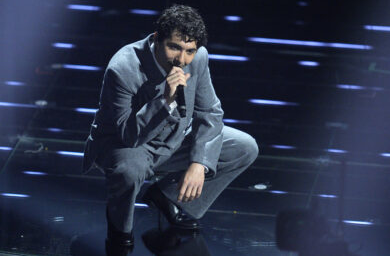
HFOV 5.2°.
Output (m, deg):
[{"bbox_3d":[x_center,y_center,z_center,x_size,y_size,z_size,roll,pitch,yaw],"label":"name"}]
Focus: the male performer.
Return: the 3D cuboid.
[{"bbox_3d":[-0.135,-0.078,17.454,0.660,1.020,0.680,-12,25,-28],"label":"male performer"}]

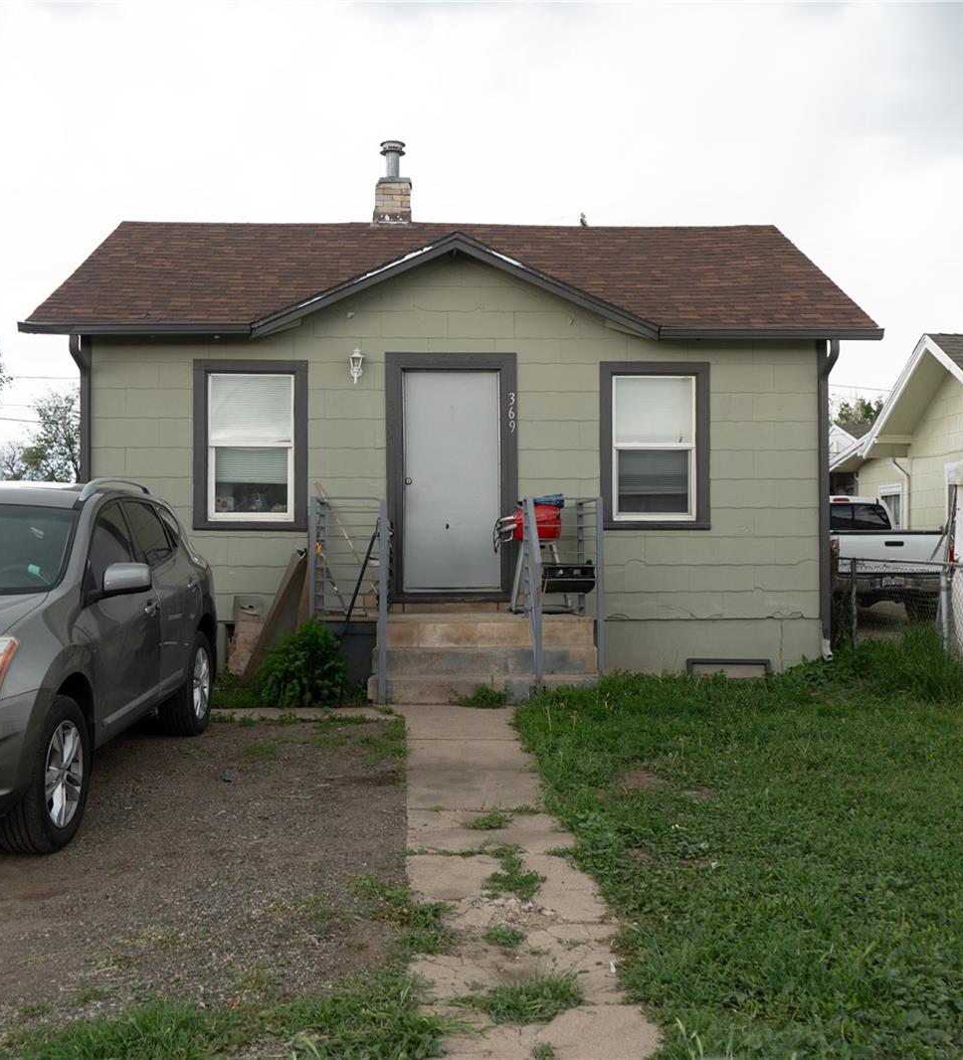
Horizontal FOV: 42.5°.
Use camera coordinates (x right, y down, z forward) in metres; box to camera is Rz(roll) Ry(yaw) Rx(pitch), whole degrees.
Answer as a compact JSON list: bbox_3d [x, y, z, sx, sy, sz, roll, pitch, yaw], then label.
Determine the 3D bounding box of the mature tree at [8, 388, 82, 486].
[{"bbox_3d":[-10.900,-1.200,32.500,3.300,5.200,3.300,0,0,-2],"label":"mature tree"}]

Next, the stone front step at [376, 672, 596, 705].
[{"bbox_3d":[0.020,1.275,9.900,1.810,0.210,0.350,0,0,-2],"label":"stone front step"}]

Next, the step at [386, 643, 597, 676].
[{"bbox_3d":[0.020,1.065,10.200,1.790,0.200,0.350,0,0,-2],"label":"step"}]

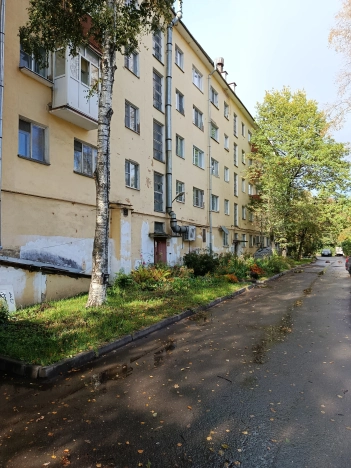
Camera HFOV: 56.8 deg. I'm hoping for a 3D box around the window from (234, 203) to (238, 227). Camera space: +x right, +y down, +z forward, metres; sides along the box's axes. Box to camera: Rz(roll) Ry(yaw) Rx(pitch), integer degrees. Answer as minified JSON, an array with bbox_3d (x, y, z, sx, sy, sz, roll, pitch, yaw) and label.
[{"bbox_3d":[5.569,-1.723,30.197,0.150,2.143,1.081,-2,-3,28],"label":"window"}]

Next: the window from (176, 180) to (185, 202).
[{"bbox_3d":[0.234,-2.637,20.083,0.150,1.276,1.148,-2,-3,28],"label":"window"}]

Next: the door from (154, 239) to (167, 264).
[{"bbox_3d":[-0.866,1.241,18.578,0.120,2.016,1.318,-1,-3,28],"label":"door"}]

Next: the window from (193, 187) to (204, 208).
[{"bbox_3d":[1.564,-2.526,22.612,0.150,1.276,1.801,-2,-3,28],"label":"window"}]

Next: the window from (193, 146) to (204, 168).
[{"bbox_3d":[1.553,-5.320,22.740,0.150,1.292,1.801,-2,-3,28],"label":"window"}]

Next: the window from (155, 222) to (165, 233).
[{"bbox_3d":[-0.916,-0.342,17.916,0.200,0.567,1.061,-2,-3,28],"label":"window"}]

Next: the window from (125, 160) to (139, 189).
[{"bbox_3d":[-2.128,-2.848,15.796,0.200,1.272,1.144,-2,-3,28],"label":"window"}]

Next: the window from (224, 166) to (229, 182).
[{"bbox_3d":[4.353,-5.086,28.060,0.150,1.292,1.109,-2,-3,28],"label":"window"}]

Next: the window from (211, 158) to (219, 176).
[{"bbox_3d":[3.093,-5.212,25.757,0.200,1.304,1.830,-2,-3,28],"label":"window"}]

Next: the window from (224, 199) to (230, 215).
[{"bbox_3d":[4.652,-2.366,29.346,0.150,1.362,1.215,-1,-3,28],"label":"window"}]

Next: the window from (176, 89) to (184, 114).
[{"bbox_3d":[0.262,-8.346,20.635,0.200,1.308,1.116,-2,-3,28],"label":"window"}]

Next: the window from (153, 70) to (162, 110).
[{"bbox_3d":[-0.998,-8.242,18.822,0.150,2.225,1.196,-1,-3,28],"label":"window"}]

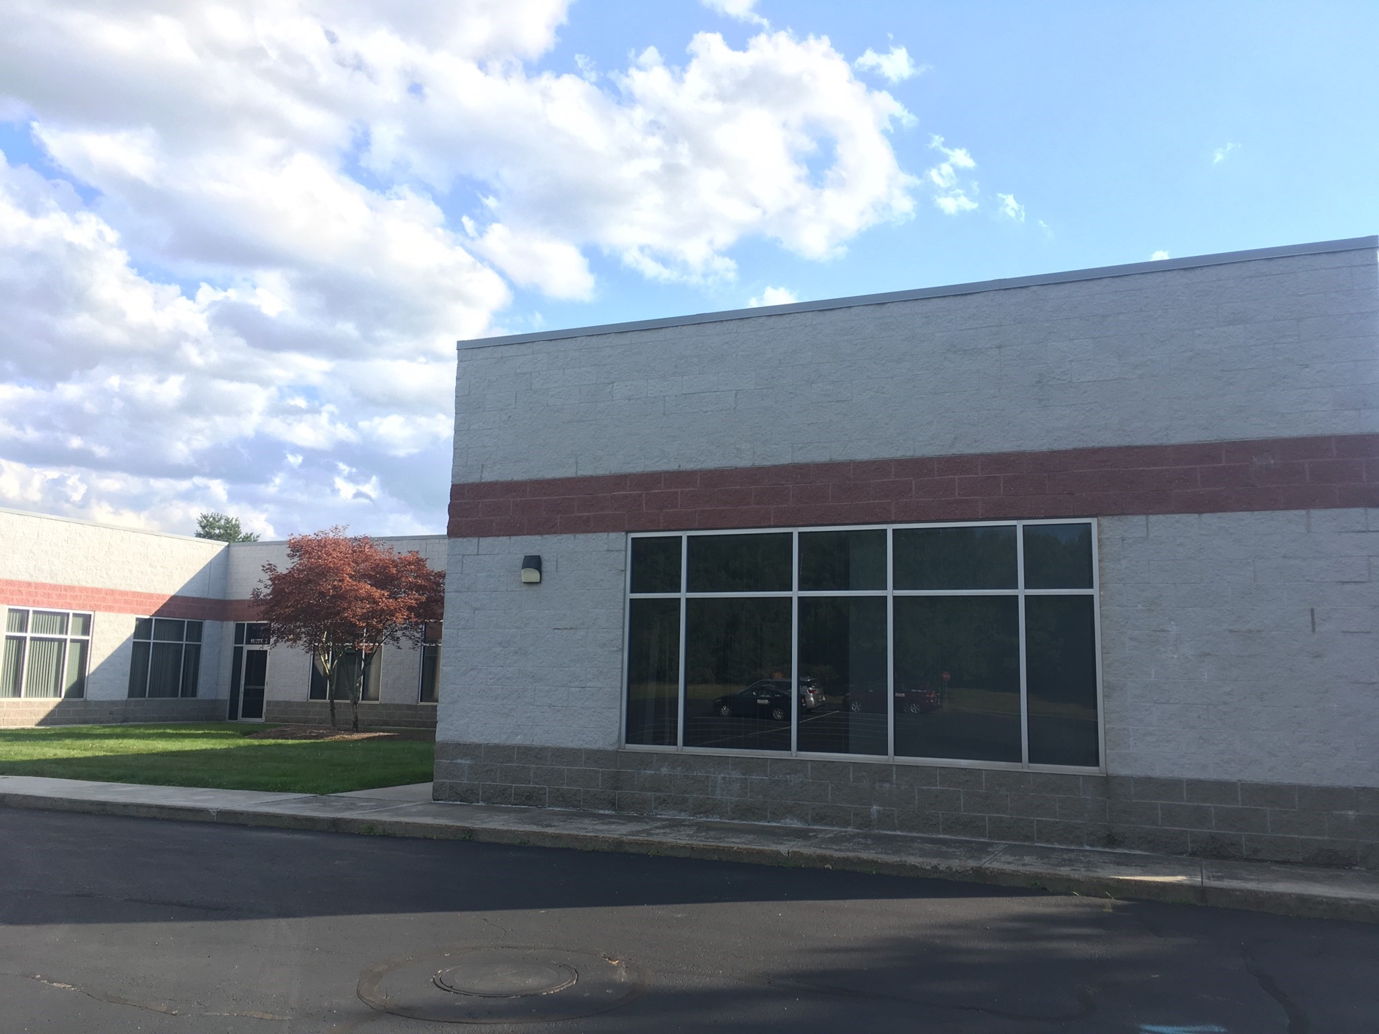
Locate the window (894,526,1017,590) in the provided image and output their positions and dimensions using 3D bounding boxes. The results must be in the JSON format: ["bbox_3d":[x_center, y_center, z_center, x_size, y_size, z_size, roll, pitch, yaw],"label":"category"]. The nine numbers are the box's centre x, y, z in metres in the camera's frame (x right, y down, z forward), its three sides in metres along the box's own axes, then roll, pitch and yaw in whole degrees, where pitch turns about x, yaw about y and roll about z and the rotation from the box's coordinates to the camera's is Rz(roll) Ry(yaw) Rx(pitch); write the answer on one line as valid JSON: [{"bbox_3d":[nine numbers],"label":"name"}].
[{"bbox_3d":[2.455,0.390,10.688,1.135,0.583,0.050,-2,-9,23],"label":"window"}]

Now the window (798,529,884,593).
[{"bbox_3d":[1.478,0.423,11.113,0.877,0.575,0.050,-2,-9,23],"label":"window"}]

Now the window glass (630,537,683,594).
[{"bbox_3d":[-0.332,0.498,11.900,0.577,0.574,0.050,-2,-9,23],"label":"window glass"}]

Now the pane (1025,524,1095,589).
[{"bbox_3d":[3.295,0.358,10.323,0.589,0.582,0.050,-2,-9,23],"label":"pane"}]

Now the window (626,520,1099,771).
[{"bbox_3d":[1.476,1.198,11.008,4.640,2.216,0.100,-2,-9,23],"label":"window"}]

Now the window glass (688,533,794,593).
[{"bbox_3d":[0.492,0.461,11.535,1.135,0.580,0.050,-2,-9,23],"label":"window glass"}]

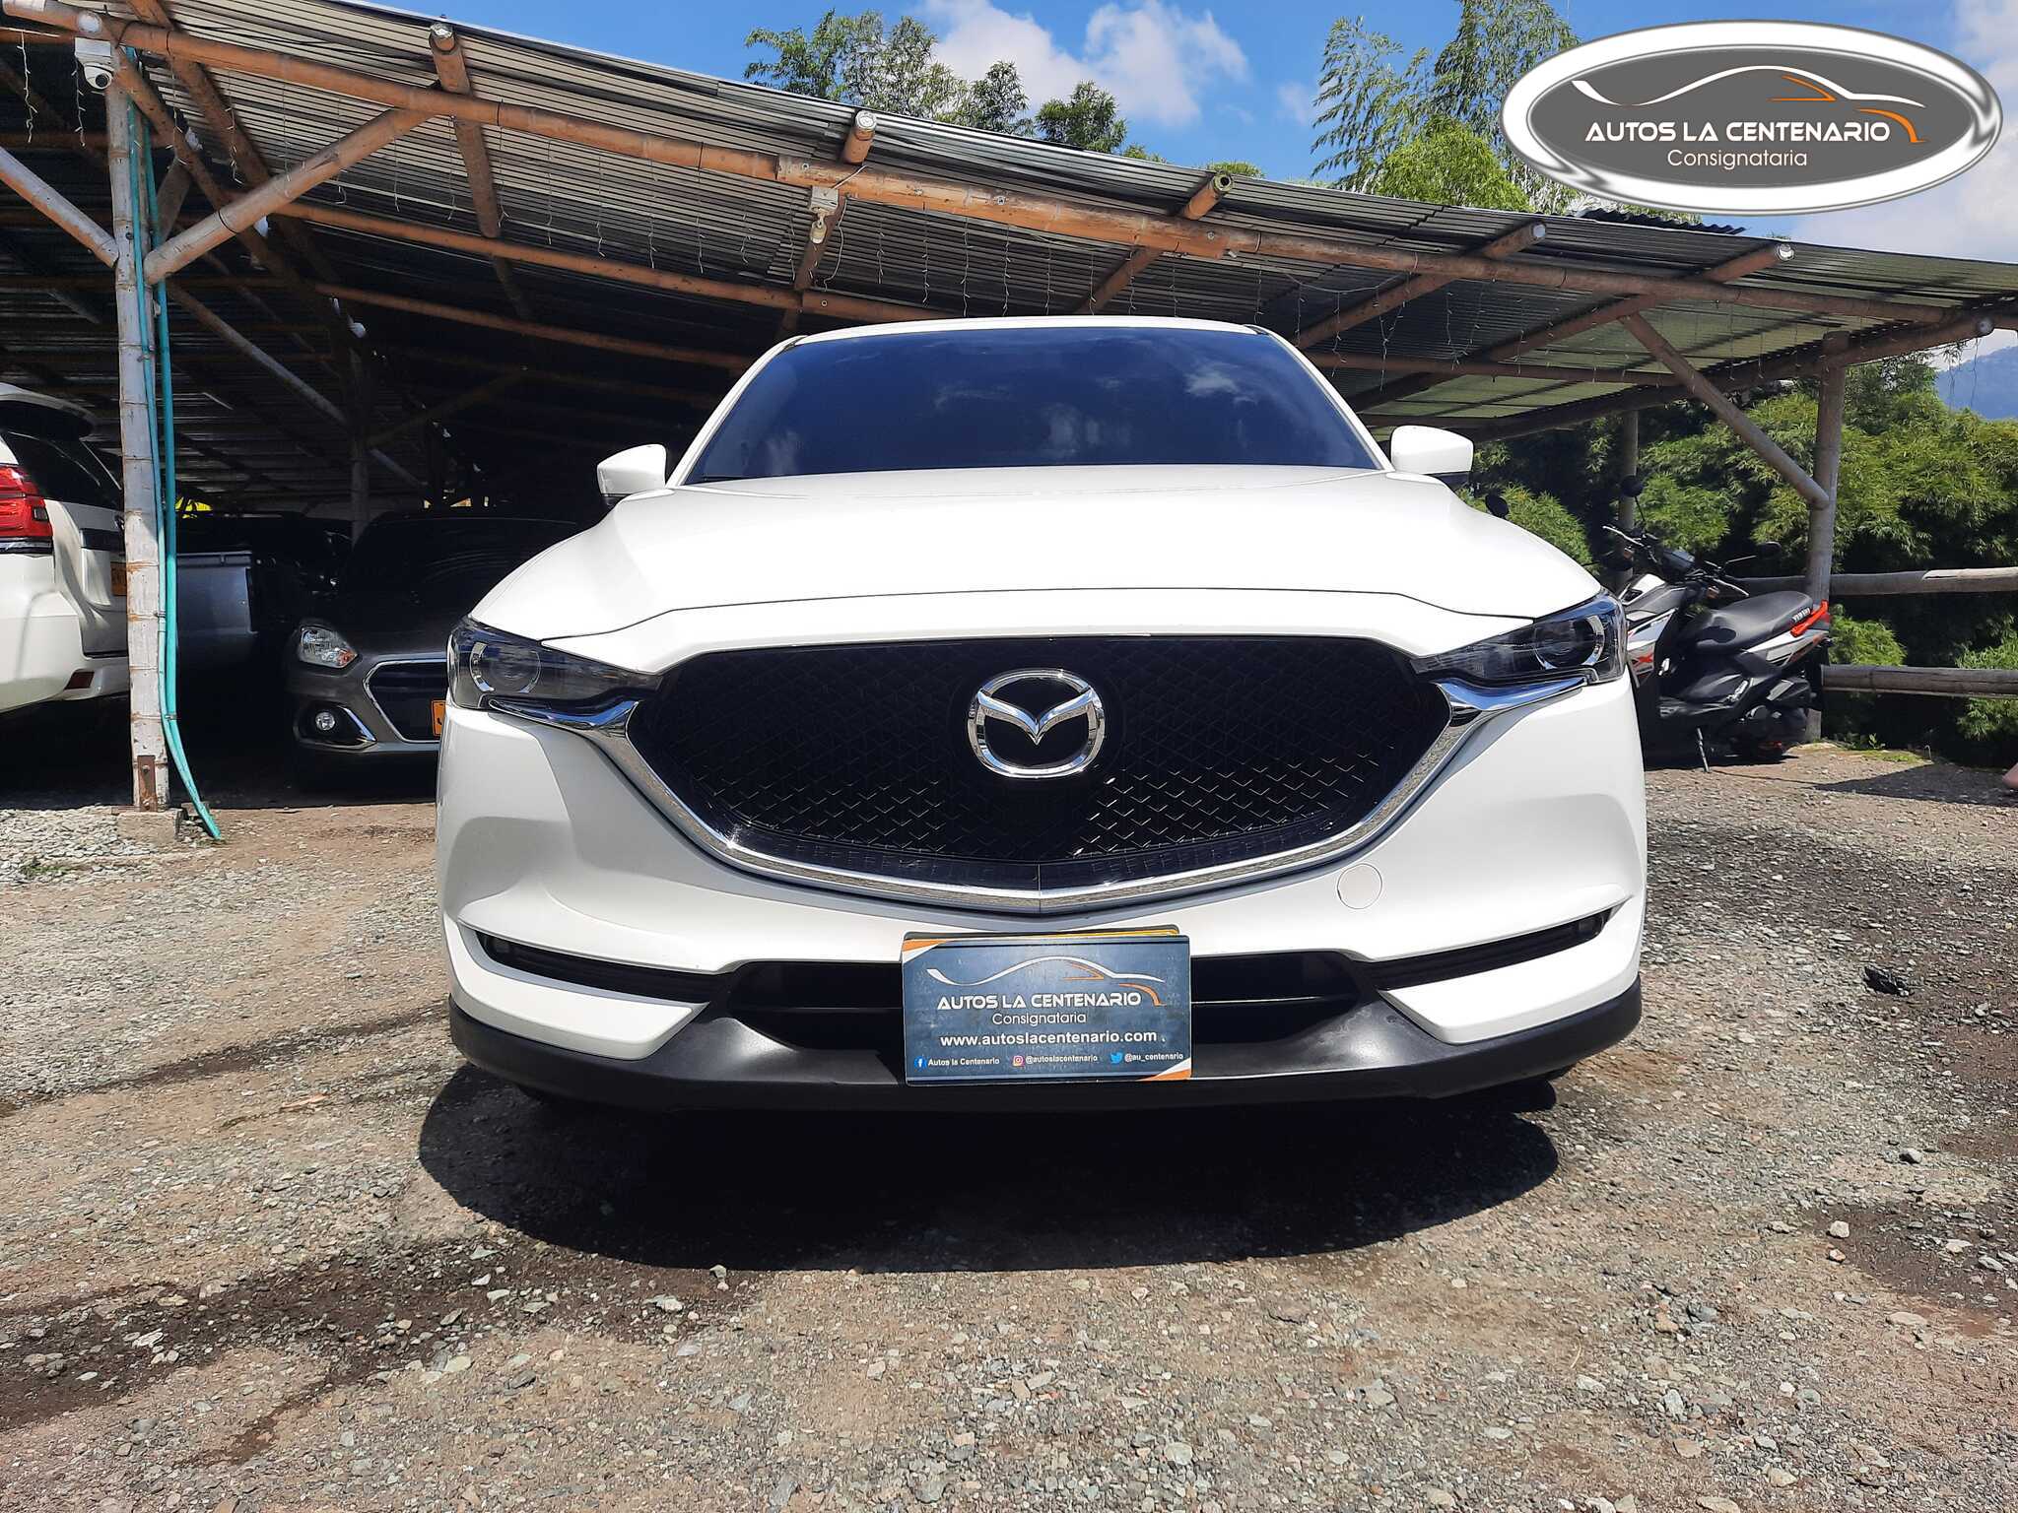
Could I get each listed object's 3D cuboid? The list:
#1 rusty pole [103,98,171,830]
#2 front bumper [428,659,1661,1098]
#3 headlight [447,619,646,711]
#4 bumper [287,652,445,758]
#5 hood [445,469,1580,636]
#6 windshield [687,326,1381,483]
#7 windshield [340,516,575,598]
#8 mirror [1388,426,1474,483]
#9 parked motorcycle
[{"bbox_3d":[-3.255,-1.113,5.454,0.130,2.680,0.130,2,6,0],"label":"rusty pole"},{"bbox_3d":[0.040,0.135,2.000,1.800,0.580,0.500,-1,7,1],"label":"front bumper"},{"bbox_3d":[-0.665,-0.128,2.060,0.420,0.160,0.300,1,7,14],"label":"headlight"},{"bbox_3d":[-2.460,-0.240,6.620,1.600,0.500,0.450,-3,7,-18],"label":"bumper"},{"bbox_3d":[0.040,-0.378,2.540,1.620,0.290,1.200,-1,7,1],"label":"hood"},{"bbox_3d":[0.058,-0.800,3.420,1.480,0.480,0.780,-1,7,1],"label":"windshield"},{"bbox_3d":[-2.770,-1.035,7.560,1.320,0.450,0.620,-3,7,-18],"label":"windshield"},{"bbox_3d":[1.030,-0.738,3.550,0.220,0.150,0.160,-1,7,1],"label":"mirror"},{"bbox_3d":[2.890,-0.550,6.750,1.850,1.150,0.740,-2,7,-8],"label":"parked motorcycle"}]

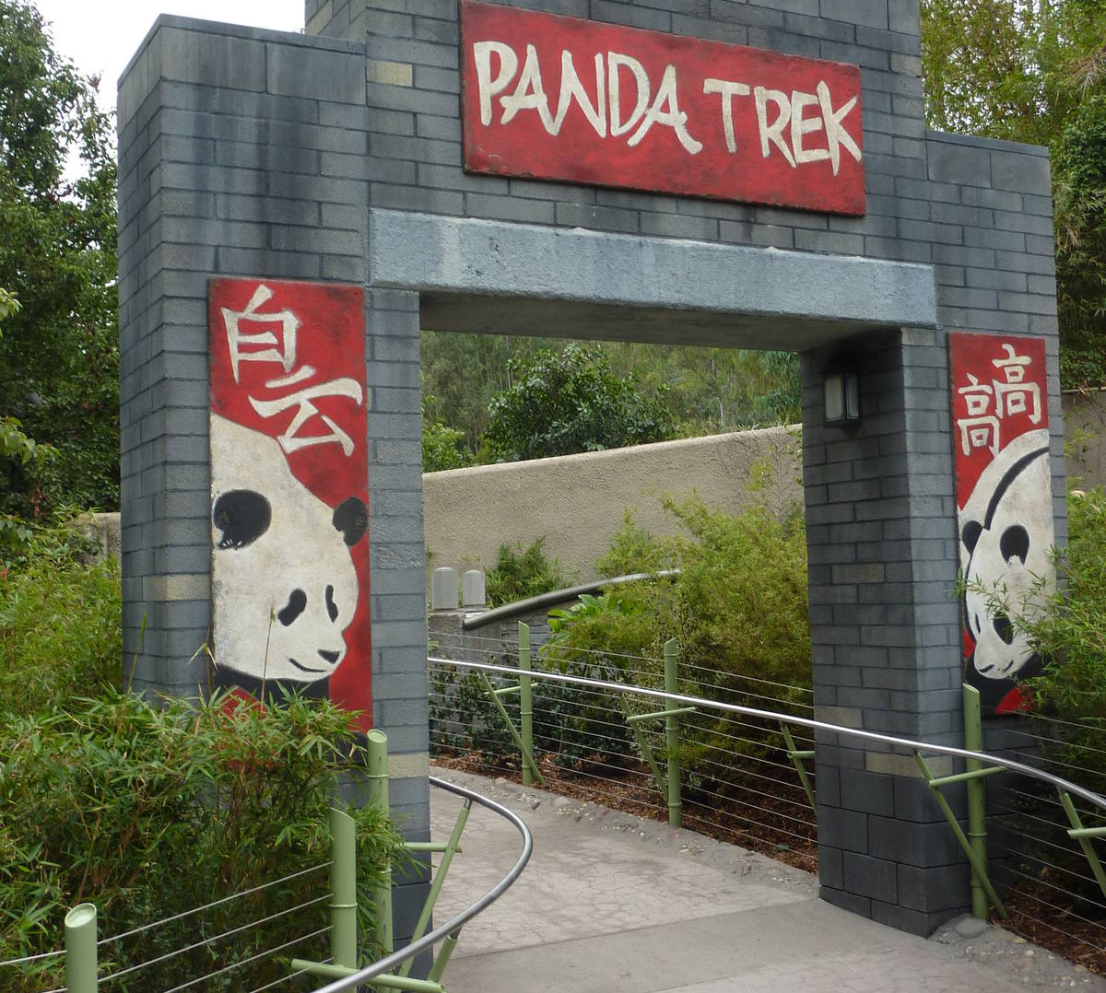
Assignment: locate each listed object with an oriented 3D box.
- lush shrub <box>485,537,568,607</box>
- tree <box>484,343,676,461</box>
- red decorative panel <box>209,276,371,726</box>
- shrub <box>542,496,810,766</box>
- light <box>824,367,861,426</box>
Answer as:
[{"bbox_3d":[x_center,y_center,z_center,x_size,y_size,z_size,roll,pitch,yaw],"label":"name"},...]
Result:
[{"bbox_3d":[-0.236,0.668,13.000,0.750,0.650,0.600,-2,-4,0],"label":"lush shrub"},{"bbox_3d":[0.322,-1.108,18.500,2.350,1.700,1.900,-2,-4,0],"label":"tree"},{"bbox_3d":[-0.980,0.105,5.605,0.610,1.830,0.050,0,-4,-27],"label":"red decorative panel"},{"bbox_3d":[0.894,0.940,10.100,1.950,1.850,1.600,-2,-4,0],"label":"shrub"},{"bbox_3d":[1.426,-0.486,7.357,0.110,0.300,0.185,0,-4,-27],"label":"light"}]

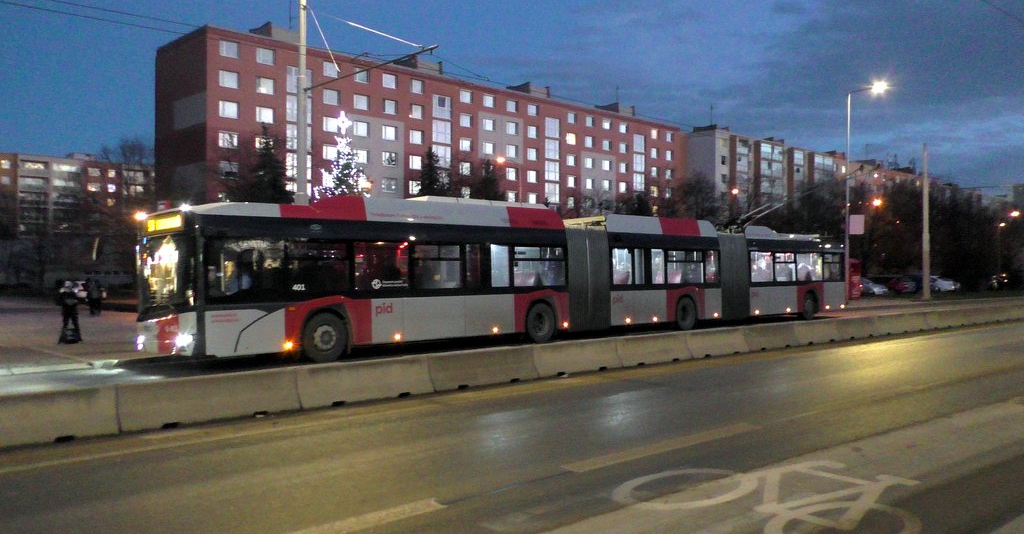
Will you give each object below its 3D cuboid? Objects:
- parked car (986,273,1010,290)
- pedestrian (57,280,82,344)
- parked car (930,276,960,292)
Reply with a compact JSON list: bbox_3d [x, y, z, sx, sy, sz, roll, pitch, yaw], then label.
[{"bbox_3d":[47.582,1.424,80.000,1.800,1.480,4.300,0,0,-41],"label":"parked car"},{"bbox_3d":[-11.788,1.185,21.700,0.600,1.710,0.420,0,0,-27],"label":"pedestrian"},{"bbox_3d":[39.006,1.536,74.500,1.800,1.480,4.300,0,0,-41],"label":"parked car"}]

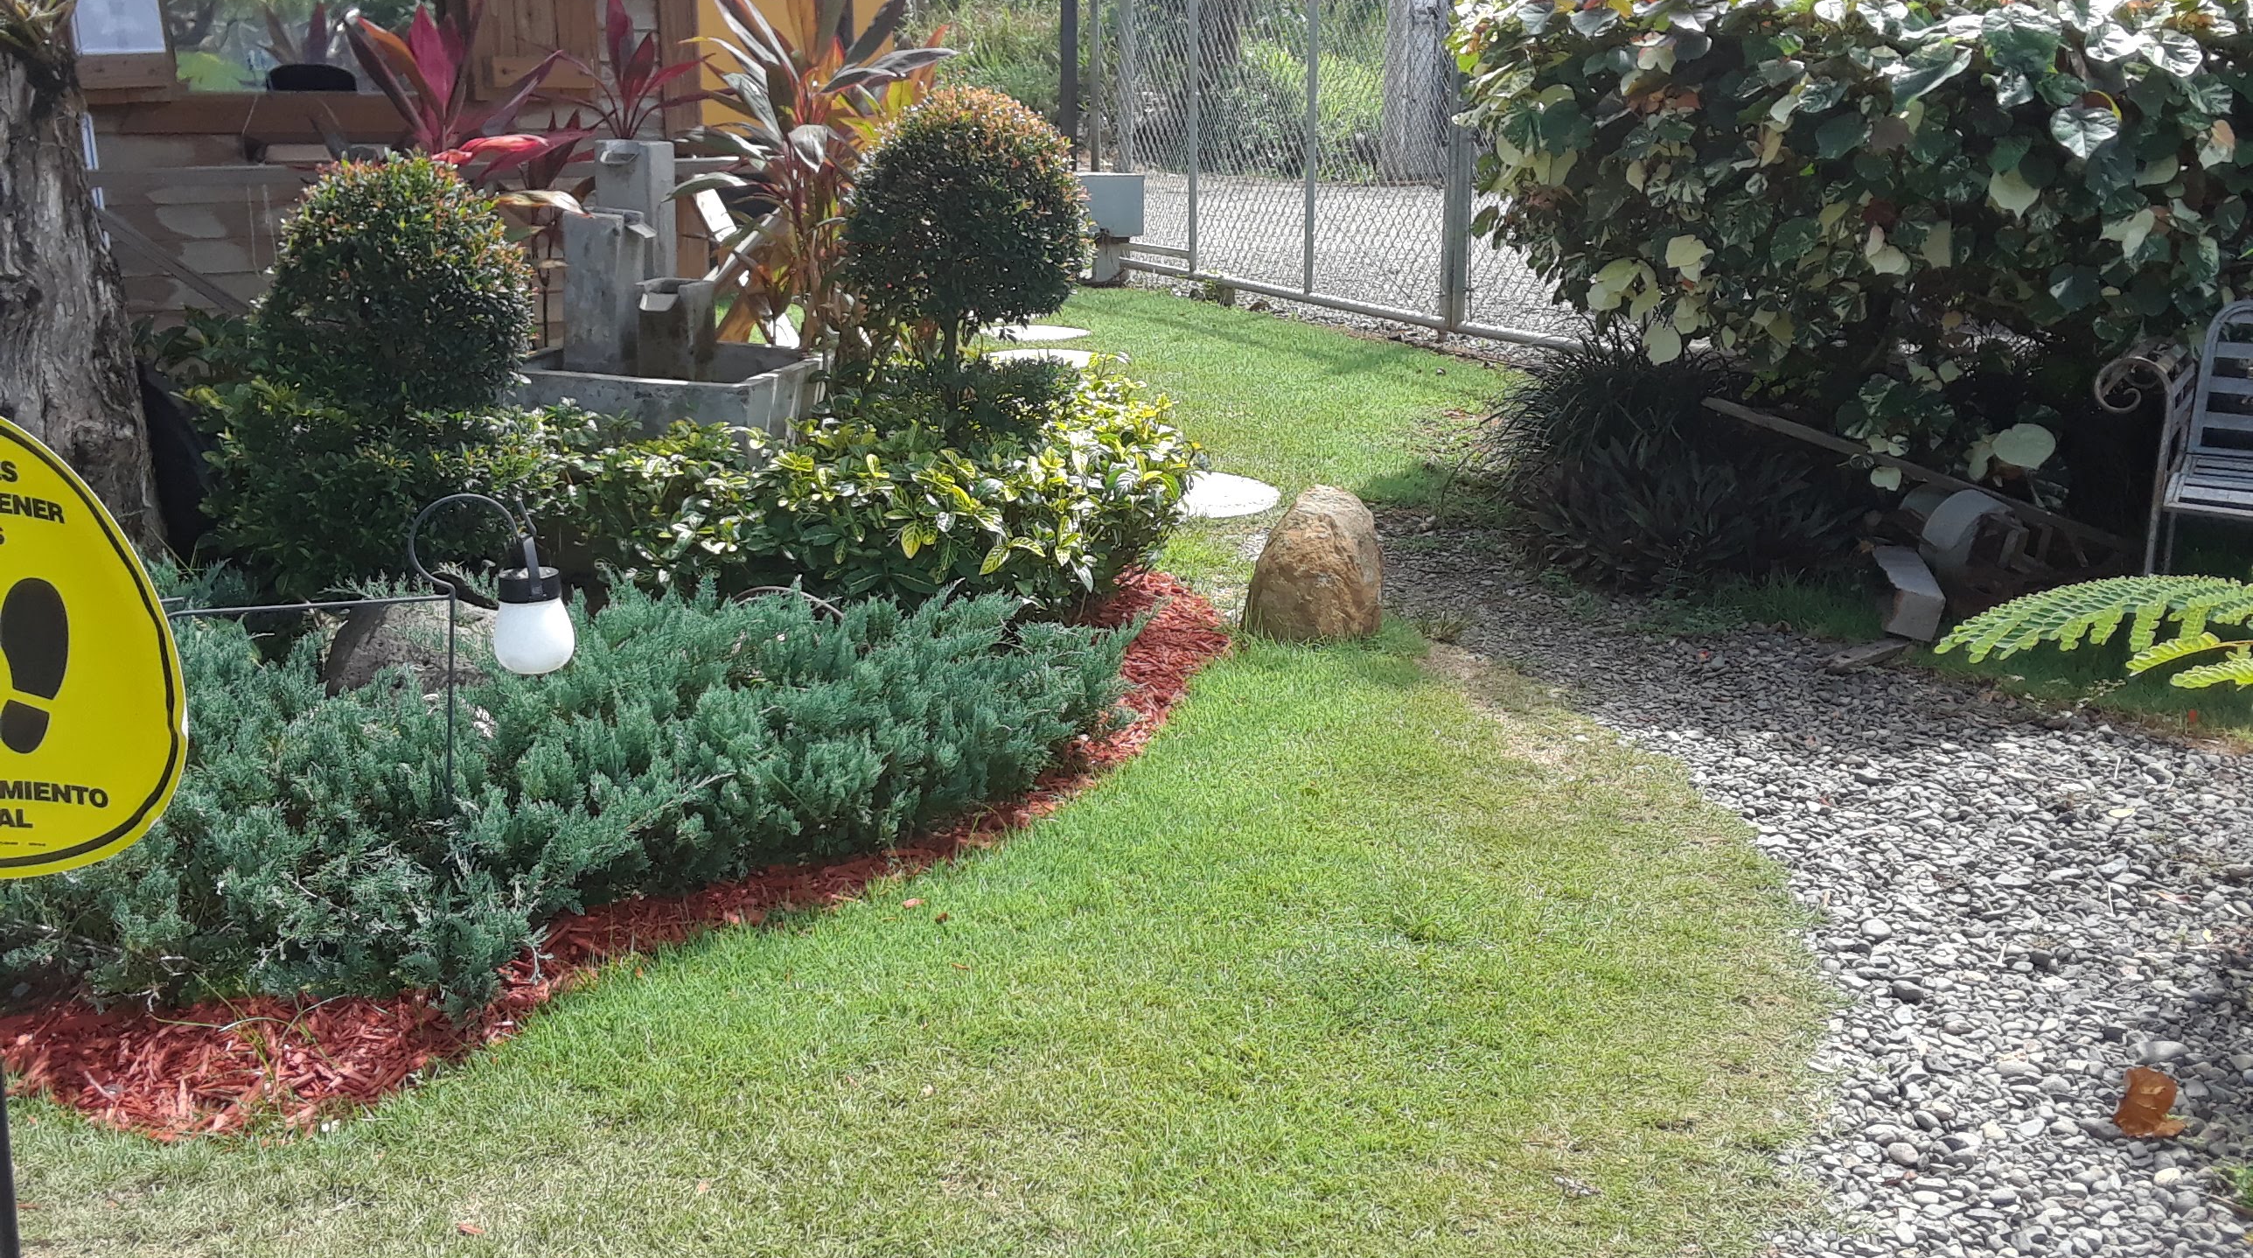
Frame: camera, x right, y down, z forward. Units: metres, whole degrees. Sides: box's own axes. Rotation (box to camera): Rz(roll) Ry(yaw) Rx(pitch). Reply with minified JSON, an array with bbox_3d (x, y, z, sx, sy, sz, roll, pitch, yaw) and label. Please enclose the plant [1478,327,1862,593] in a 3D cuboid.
[{"bbox_3d":[1.489,-0.505,5.338,1.050,0.520,0.880,4,16,15],"label":"plant"}]

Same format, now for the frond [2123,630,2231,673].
[{"bbox_3d":[0.862,0.019,1.600,0.088,0.035,0.050,9,18,28],"label":"frond"}]

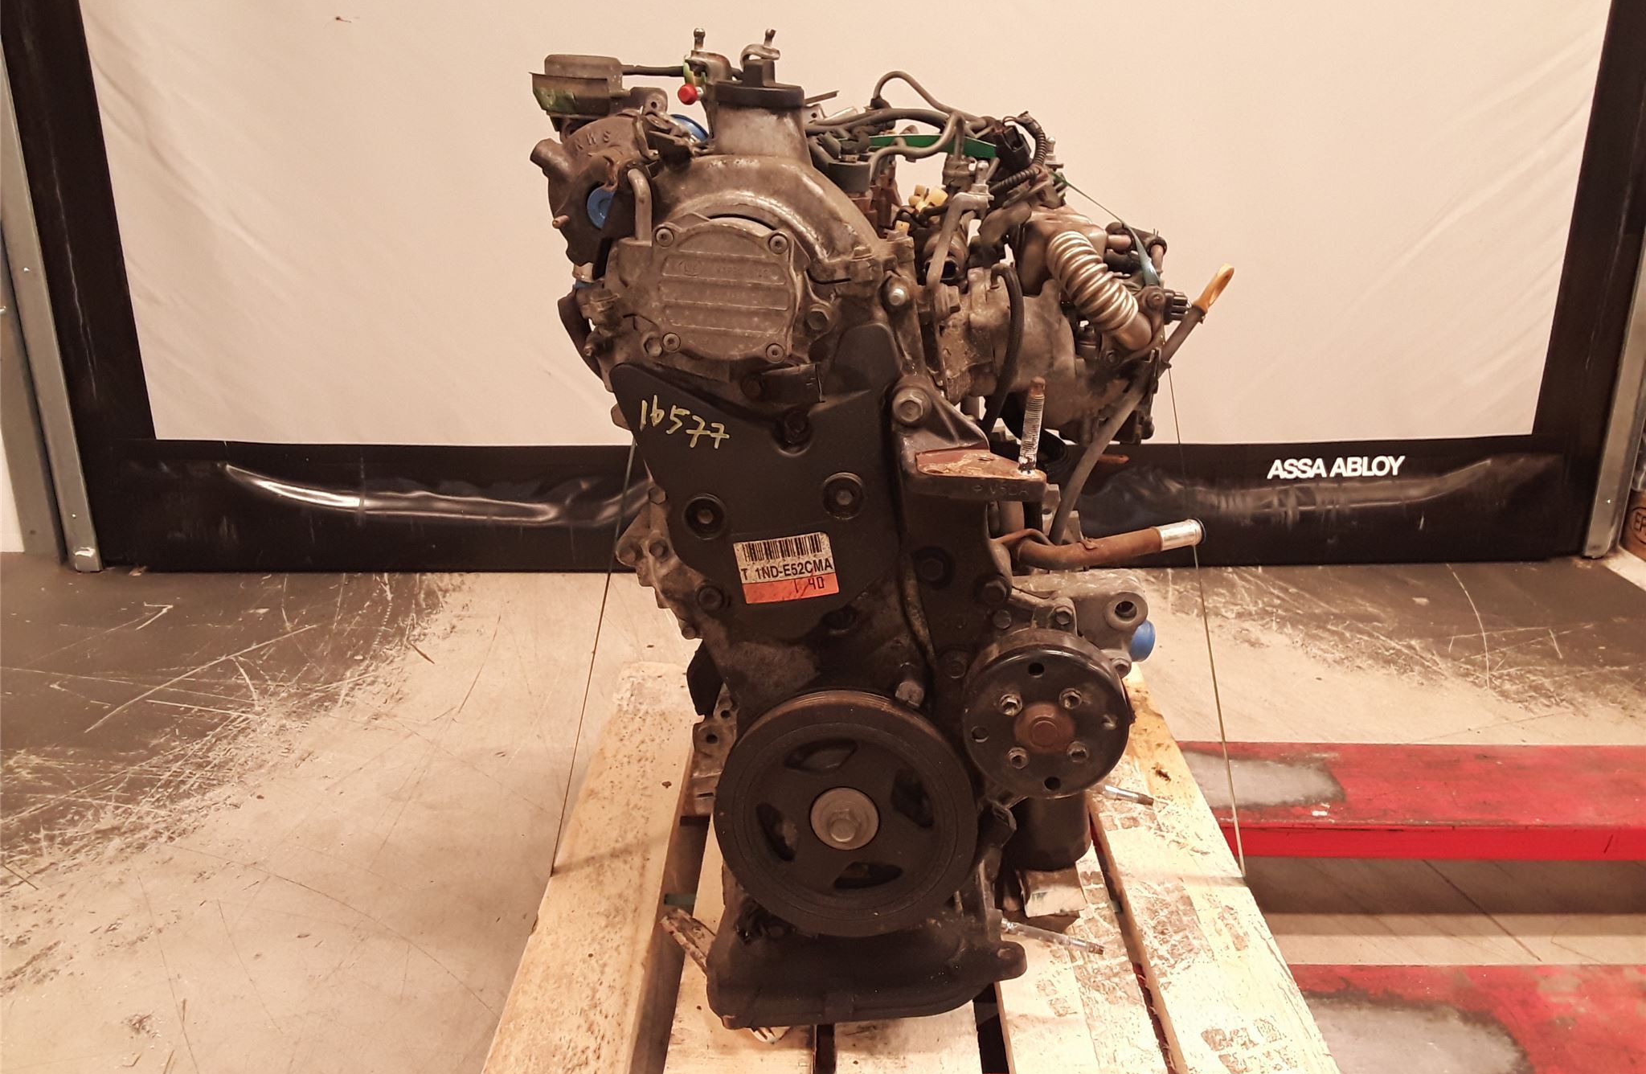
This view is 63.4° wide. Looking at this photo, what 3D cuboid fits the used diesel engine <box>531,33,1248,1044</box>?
[{"bbox_3d":[0.048,-0.042,1.052,0.490,0.660,0.490,0,20,0],"label":"used diesel engine"}]

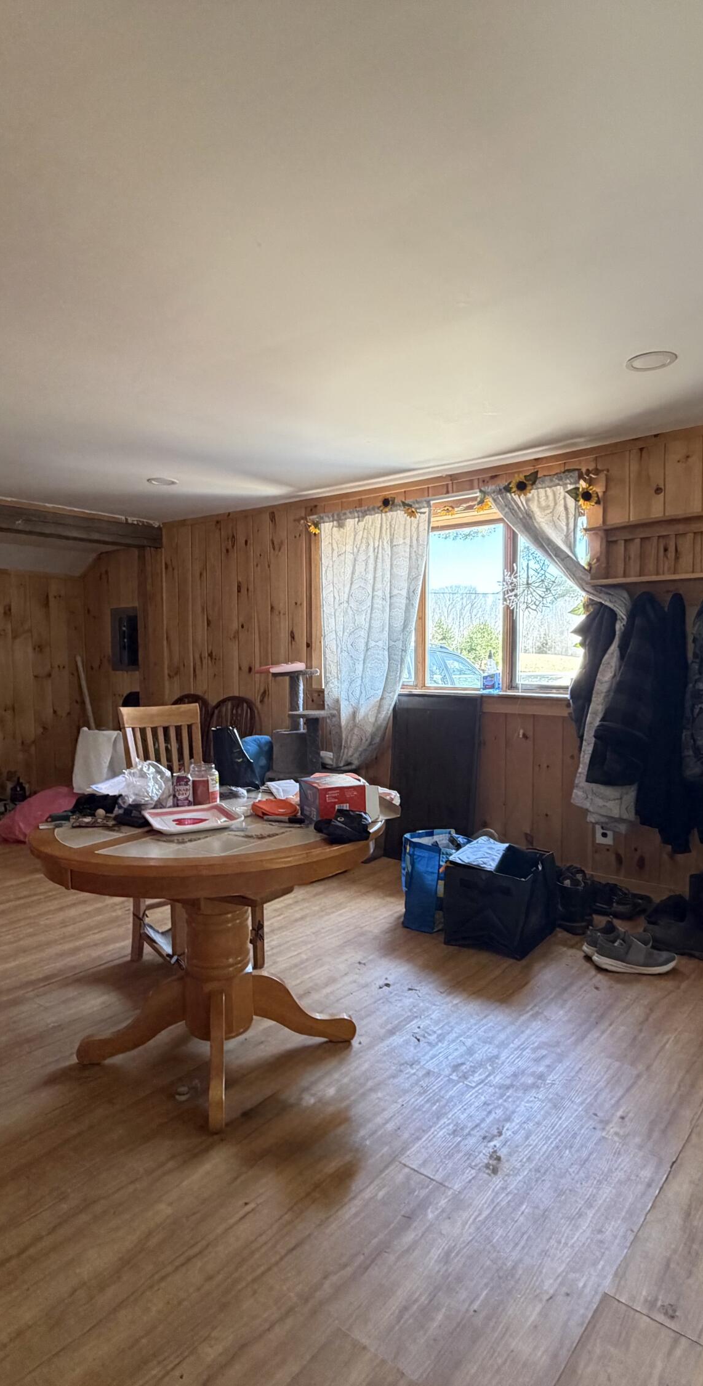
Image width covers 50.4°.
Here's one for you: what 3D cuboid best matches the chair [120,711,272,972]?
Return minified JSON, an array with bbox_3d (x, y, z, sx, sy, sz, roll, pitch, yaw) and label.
[{"bbox_3d":[-0.646,0.583,3.036,0.432,1.030,0.502,-3,4,-39],"label":"chair"}]

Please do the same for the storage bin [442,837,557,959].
[{"bbox_3d":[0.665,0.900,3.307,0.342,0.358,0.442,2,4,35],"label":"storage bin"}]

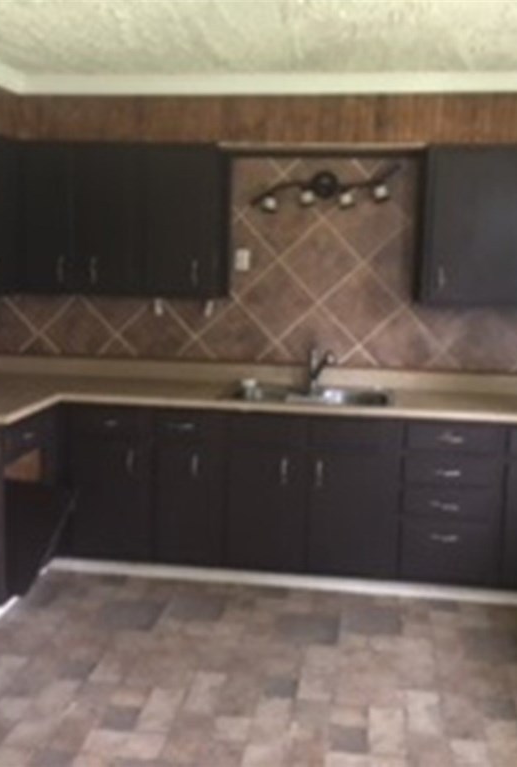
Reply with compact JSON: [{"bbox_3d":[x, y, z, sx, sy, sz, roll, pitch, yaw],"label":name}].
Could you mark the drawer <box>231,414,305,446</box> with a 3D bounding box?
[{"bbox_3d":[0.082,0.186,4.254,0.369,0.146,0.482,2,9,8],"label":"drawer"}]

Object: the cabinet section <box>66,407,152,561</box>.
[{"bbox_3d":[-0.690,0.452,4.469,0.432,0.779,0.570,2,9,8],"label":"cabinet section"}]

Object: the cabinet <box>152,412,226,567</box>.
[{"bbox_3d":[-0.290,0.469,4.410,0.367,0.779,0.570,2,9,8],"label":"cabinet"}]

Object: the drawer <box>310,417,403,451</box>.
[{"bbox_3d":[0.490,0.204,4.194,0.430,0.146,0.482,2,9,8],"label":"drawer"}]

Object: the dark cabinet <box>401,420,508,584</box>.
[{"bbox_3d":[0.933,0.517,4.229,0.452,0.779,0.570,2,9,8],"label":"dark cabinet"}]

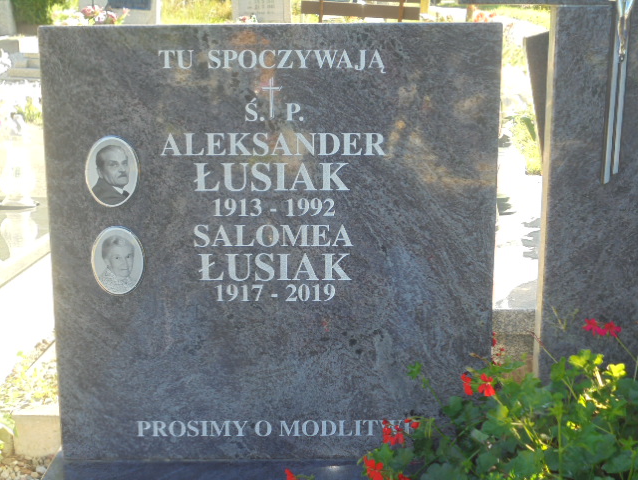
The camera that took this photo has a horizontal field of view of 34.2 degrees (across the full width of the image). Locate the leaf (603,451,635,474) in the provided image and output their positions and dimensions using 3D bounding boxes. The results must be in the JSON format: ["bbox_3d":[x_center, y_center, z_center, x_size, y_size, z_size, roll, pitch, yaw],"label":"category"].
[{"bbox_3d":[0.453,0.335,1.560,0.048,0.036,0.033,0,15,0],"label":"leaf"}]

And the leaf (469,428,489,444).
[{"bbox_3d":[0.254,0.311,1.640,0.032,0.024,0.022,0,15,0],"label":"leaf"}]

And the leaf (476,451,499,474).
[{"bbox_3d":[0.260,0.344,1.600,0.037,0.037,0.018,0,13,-1],"label":"leaf"}]

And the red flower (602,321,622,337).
[{"bbox_3d":[0.465,0.142,1.650,0.032,0.026,0.022,3,13,11],"label":"red flower"}]

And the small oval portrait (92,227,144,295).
[{"bbox_3d":[-0.348,0.035,1.790,0.090,0.120,0.012,0,13,-1],"label":"small oval portrait"}]

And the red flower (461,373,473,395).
[{"bbox_3d":[0.241,0.233,1.680,0.016,0.036,0.032,-12,19,-37],"label":"red flower"}]

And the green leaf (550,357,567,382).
[{"bbox_3d":[0.389,0.210,1.680,0.029,0.042,0.022,0,15,0],"label":"green leaf"}]

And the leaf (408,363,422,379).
[{"bbox_3d":[0.152,0.208,1.650,0.023,0.026,0.018,0,13,-1],"label":"leaf"}]

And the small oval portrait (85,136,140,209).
[{"bbox_3d":[-0.350,-0.115,1.755,0.090,0.120,0.012,0,13,-1],"label":"small oval portrait"}]

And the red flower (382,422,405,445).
[{"bbox_3d":[0.121,0.314,1.680,0.039,0.036,0.030,1,15,5],"label":"red flower"}]

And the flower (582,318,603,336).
[{"bbox_3d":[0.436,0.139,1.650,0.029,0.029,0.022,3,13,11],"label":"flower"}]

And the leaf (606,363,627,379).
[{"bbox_3d":[0.471,0.207,1.640,0.035,0.025,0.028,0,15,0],"label":"leaf"}]

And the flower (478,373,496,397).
[{"bbox_3d":[0.270,0.233,1.670,0.029,0.039,0.020,3,15,10],"label":"flower"}]

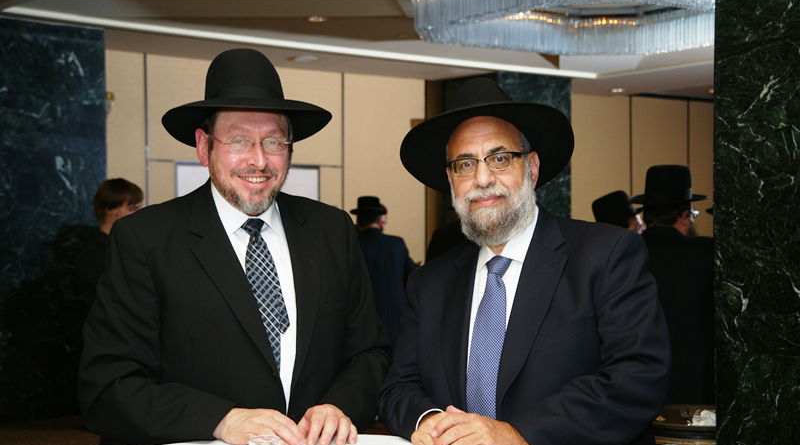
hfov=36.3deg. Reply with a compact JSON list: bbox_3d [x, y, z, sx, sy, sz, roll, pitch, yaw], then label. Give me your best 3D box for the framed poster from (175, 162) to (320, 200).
[{"bbox_3d":[-1.280,-0.080,10.450,1.480,0.850,0.040,0,0,-37],"label":"framed poster"}]

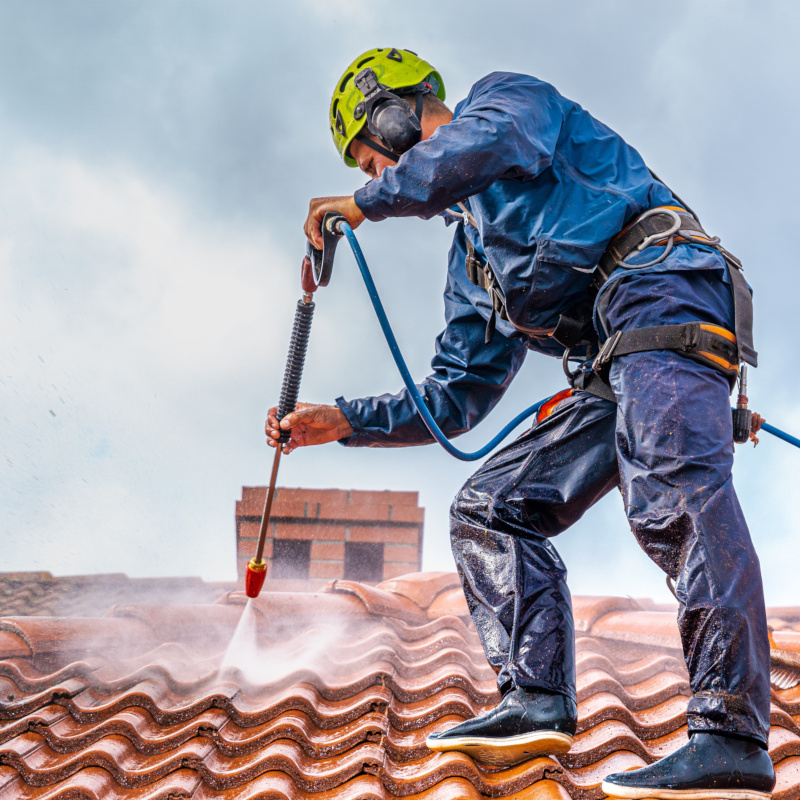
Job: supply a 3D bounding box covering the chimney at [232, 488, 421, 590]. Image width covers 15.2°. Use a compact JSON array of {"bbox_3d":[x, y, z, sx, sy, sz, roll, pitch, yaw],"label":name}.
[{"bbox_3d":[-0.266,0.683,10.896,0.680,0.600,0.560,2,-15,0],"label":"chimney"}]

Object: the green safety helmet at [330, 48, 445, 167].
[{"bbox_3d":[-0.042,-0.568,5.800,0.250,0.155,0.210,-37,-22,5],"label":"green safety helmet"}]

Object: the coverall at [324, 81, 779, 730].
[{"bbox_3d":[0.275,0.015,5.450,0.740,1.250,0.600,0,-15,10],"label":"coverall"}]

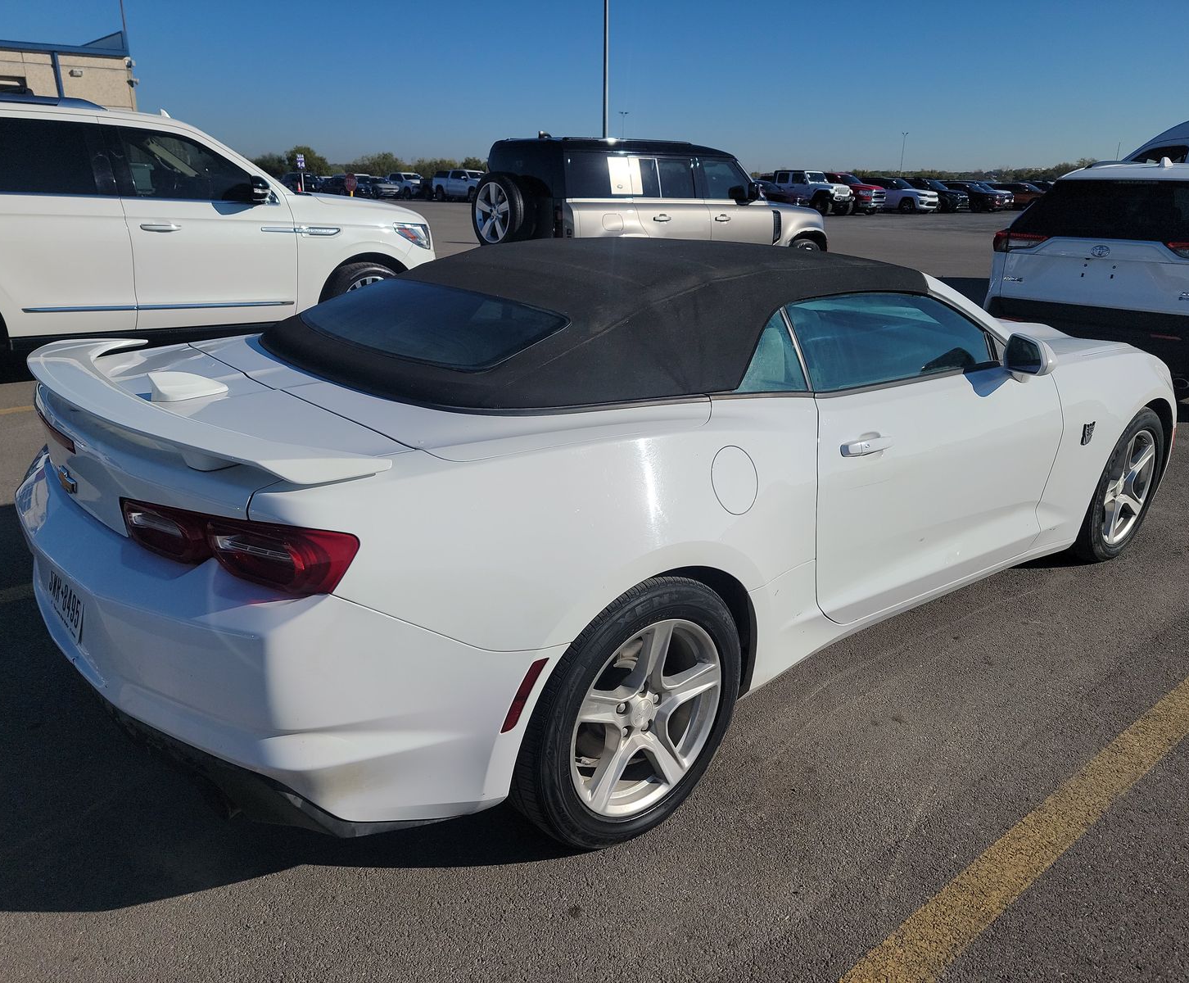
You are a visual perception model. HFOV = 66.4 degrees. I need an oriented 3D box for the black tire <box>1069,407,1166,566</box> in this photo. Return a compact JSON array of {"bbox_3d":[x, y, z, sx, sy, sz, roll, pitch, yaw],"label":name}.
[{"bbox_3d":[2.233,-0.048,3.971,0.690,0.690,0.240,-15,24,-37],"label":"black tire"}]

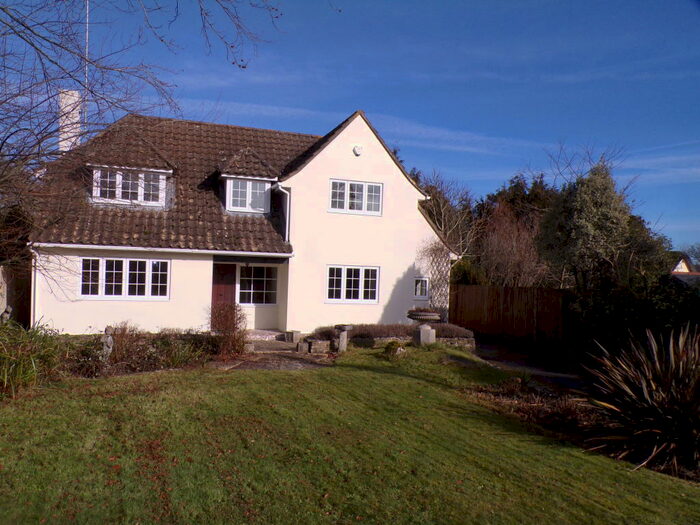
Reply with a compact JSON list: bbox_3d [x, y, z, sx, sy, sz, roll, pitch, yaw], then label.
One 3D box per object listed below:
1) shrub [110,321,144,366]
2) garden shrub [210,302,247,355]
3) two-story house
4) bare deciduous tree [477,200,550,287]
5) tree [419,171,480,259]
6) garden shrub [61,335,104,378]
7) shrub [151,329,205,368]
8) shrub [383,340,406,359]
[{"bbox_3d":[-5.095,1.843,13.000,0.680,1.000,0.650,2,-1,-18],"label":"shrub"},{"bbox_3d":[-3.145,1.695,14.500,0.850,1.330,0.800,2,-1,-18],"label":"garden shrub"},{"bbox_3d":[-3.614,-1.357,20.439,12.600,7.100,7.500,2,-1,-18],"label":"two-story house"},{"bbox_3d":[6.848,0.049,23.953,3.200,5.360,3.200,2,-1,-18],"label":"bare deciduous tree"},{"bbox_3d":[3.778,-0.634,23.943,3.600,6.530,3.600,2,-1,-18],"label":"tree"},{"bbox_3d":[-5.601,1.956,11.900,0.800,0.840,0.750,2,-1,-18],"label":"garden shrub"},{"bbox_3d":[-3.995,1.966,13.100,1.100,0.850,0.950,2,-1,-18],"label":"shrub"},{"bbox_3d":[1.207,2.361,15.400,0.600,0.450,0.500,2,-1,-18],"label":"shrub"}]

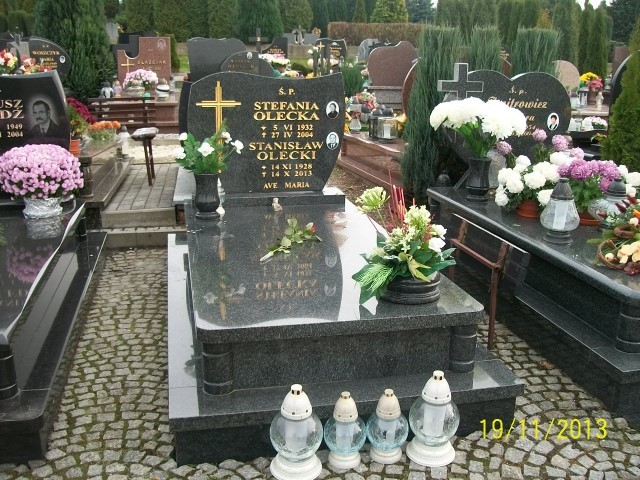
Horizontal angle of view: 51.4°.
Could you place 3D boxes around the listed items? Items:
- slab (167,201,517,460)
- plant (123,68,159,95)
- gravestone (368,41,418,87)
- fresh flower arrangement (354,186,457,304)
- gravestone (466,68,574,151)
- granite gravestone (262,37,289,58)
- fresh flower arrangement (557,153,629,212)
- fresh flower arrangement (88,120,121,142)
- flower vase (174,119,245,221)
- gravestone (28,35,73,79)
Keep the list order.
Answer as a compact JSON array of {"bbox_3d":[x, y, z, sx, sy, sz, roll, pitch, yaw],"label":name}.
[{"bbox_3d":[-0.120,0.223,3.394,1.270,0.448,2.369,-2,15,-12],"label":"slab"},{"bbox_3d":[-2.940,-2.587,10.900,0.570,0.410,0.530,-2,15,-12],"label":"plant"},{"bbox_3d":[1.358,-3.262,12.300,0.920,0.850,0.110,-2,15,-10],"label":"gravestone"},{"bbox_3d":[0.326,0.010,2.570,0.380,0.420,0.340,-2,15,-12],"label":"fresh flower arrangement"},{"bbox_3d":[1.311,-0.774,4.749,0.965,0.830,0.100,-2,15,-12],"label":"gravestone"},{"bbox_3d":[-1.070,-4.495,16.000,0.630,0.760,0.120,-2,15,-12],"label":"granite gravestone"},{"bbox_3d":[1.597,-0.303,3.871,0.380,0.380,0.370,-2,15,-12],"label":"fresh flower arrangement"},{"bbox_3d":[-2.137,-1.076,6.600,0.300,0.190,0.260,-2,15,-12],"label":"fresh flower arrangement"},{"bbox_3d":[-0.636,-0.405,3.778,0.381,0.546,0.330,-2,15,-12],"label":"flower vase"},{"bbox_3d":[-4.178,-2.747,10.300,0.660,0.820,0.120,-2,15,-12],"label":"gravestone"}]

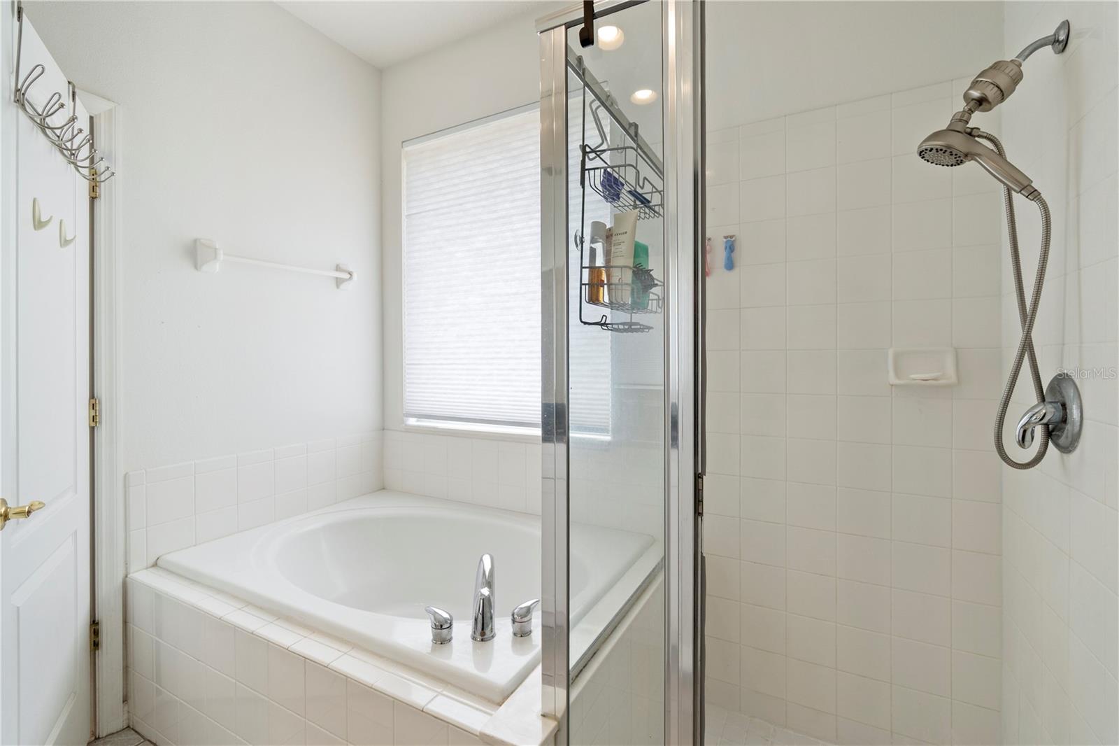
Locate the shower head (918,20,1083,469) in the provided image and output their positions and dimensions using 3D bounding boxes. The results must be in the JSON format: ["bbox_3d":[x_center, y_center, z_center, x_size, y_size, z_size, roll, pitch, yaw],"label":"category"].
[{"bbox_3d":[0.998,-0.274,1.086,0.267,0.982,0.155,0,1,27],"label":"shower head"}]

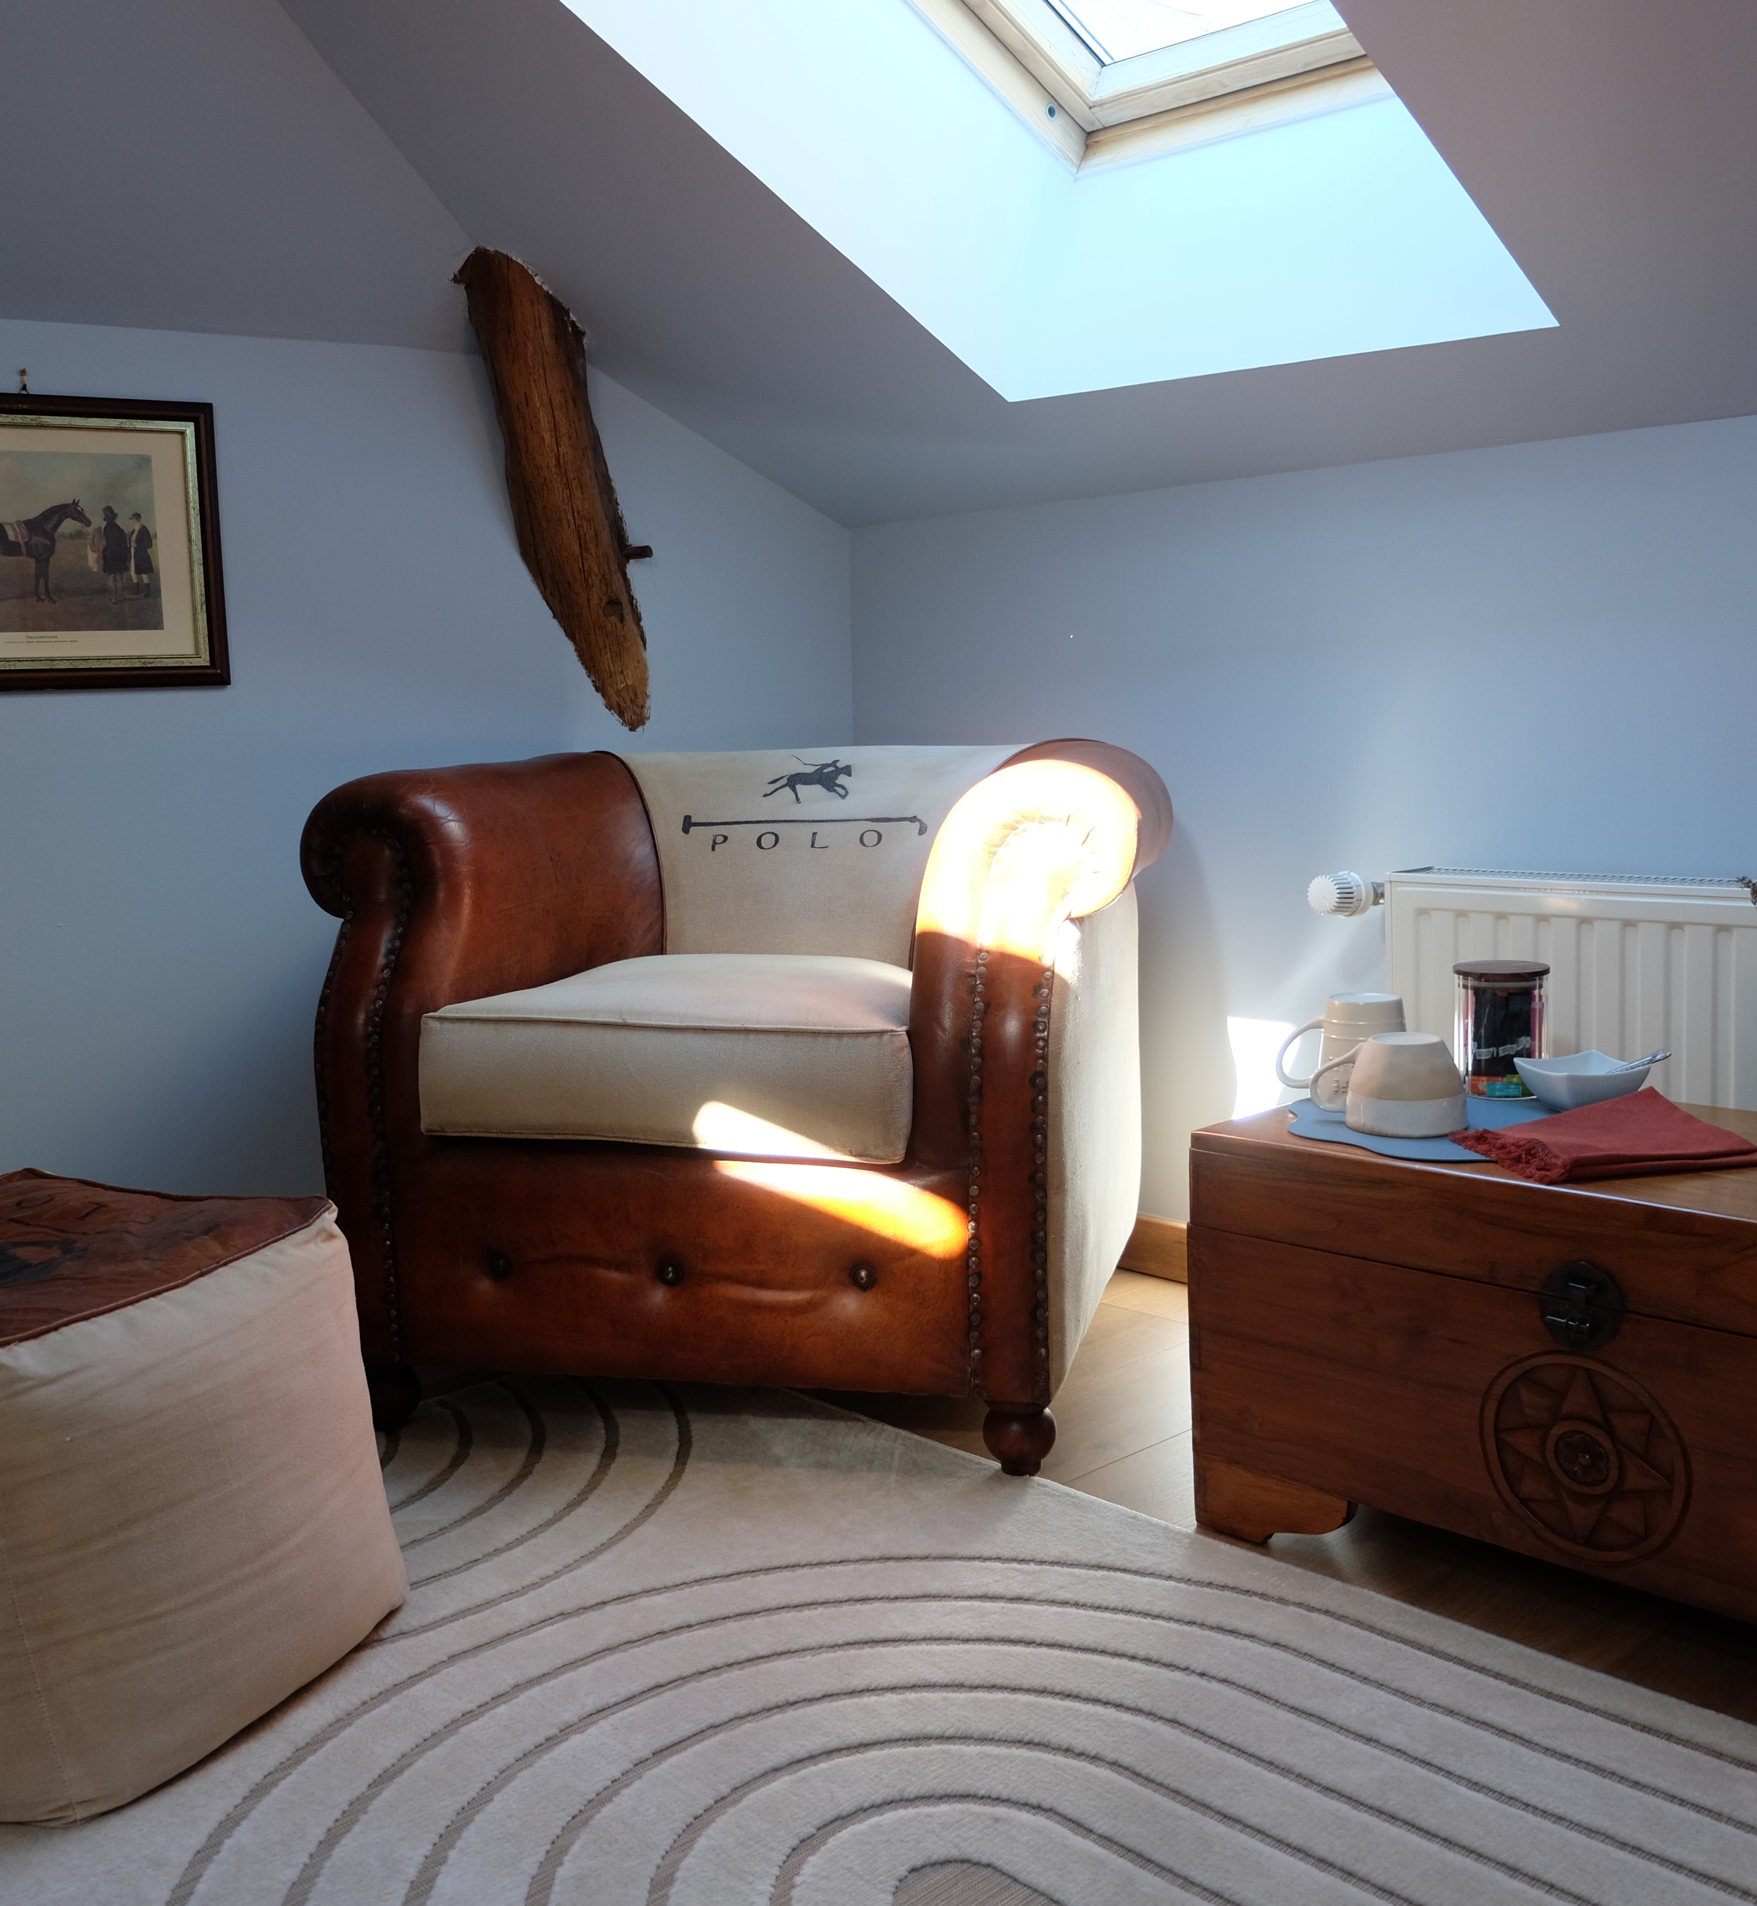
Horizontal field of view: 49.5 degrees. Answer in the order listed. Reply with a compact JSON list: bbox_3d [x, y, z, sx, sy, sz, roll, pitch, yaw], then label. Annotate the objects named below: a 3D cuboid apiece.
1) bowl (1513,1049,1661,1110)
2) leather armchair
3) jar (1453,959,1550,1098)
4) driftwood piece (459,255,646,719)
[{"bbox_3d":[0.722,0.136,1.958,0.100,0.046,0.100,-3,7,-13],"label":"bowl"},{"bbox_3d":[-0.081,0.124,2.288,0.881,0.747,0.711,-1,6,16],"label":"leather armchair"},{"bbox_3d":[0.671,0.081,2.046,0.097,0.137,0.097,-2,7,0],"label":"jar"},{"bbox_3d":[-0.466,-0.667,2.825,0.152,0.680,0.115,-26,29,-27],"label":"driftwood piece"}]

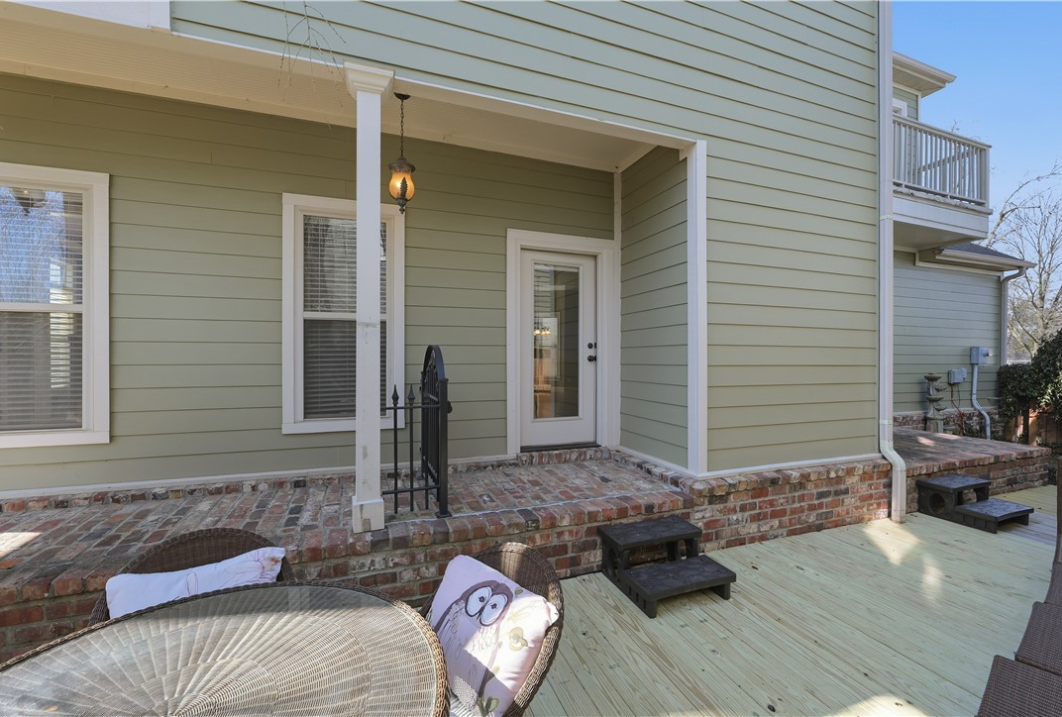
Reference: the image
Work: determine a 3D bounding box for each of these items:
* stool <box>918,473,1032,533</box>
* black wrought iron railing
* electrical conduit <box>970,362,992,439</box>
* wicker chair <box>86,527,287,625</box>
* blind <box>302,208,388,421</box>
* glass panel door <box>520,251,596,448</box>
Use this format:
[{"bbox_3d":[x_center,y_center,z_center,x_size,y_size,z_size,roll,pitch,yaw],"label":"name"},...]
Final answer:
[{"bbox_3d":[4.315,1.409,4.066,0.660,0.330,0.590,0,0,-18],"label":"stool"},{"bbox_3d":[-0.904,0.483,3.230,0.440,1.170,1.030,0,0,-18],"label":"black wrought iron railing"},{"bbox_3d":[8.529,0.867,7.928,0.090,1.580,0.260,0,0,-18],"label":"electrical conduit"},{"bbox_3d":[-1.169,1.134,1.434,0.620,0.880,0.630,0,0,-28],"label":"wicker chair"},{"bbox_3d":[-1.652,-0.357,3.750,0.710,1.820,0.060,0,0,-18],"label":"blind"},{"bbox_3d":[0.277,-0.092,4.399,0.890,2.010,0.060,0,0,-18],"label":"glass panel door"}]

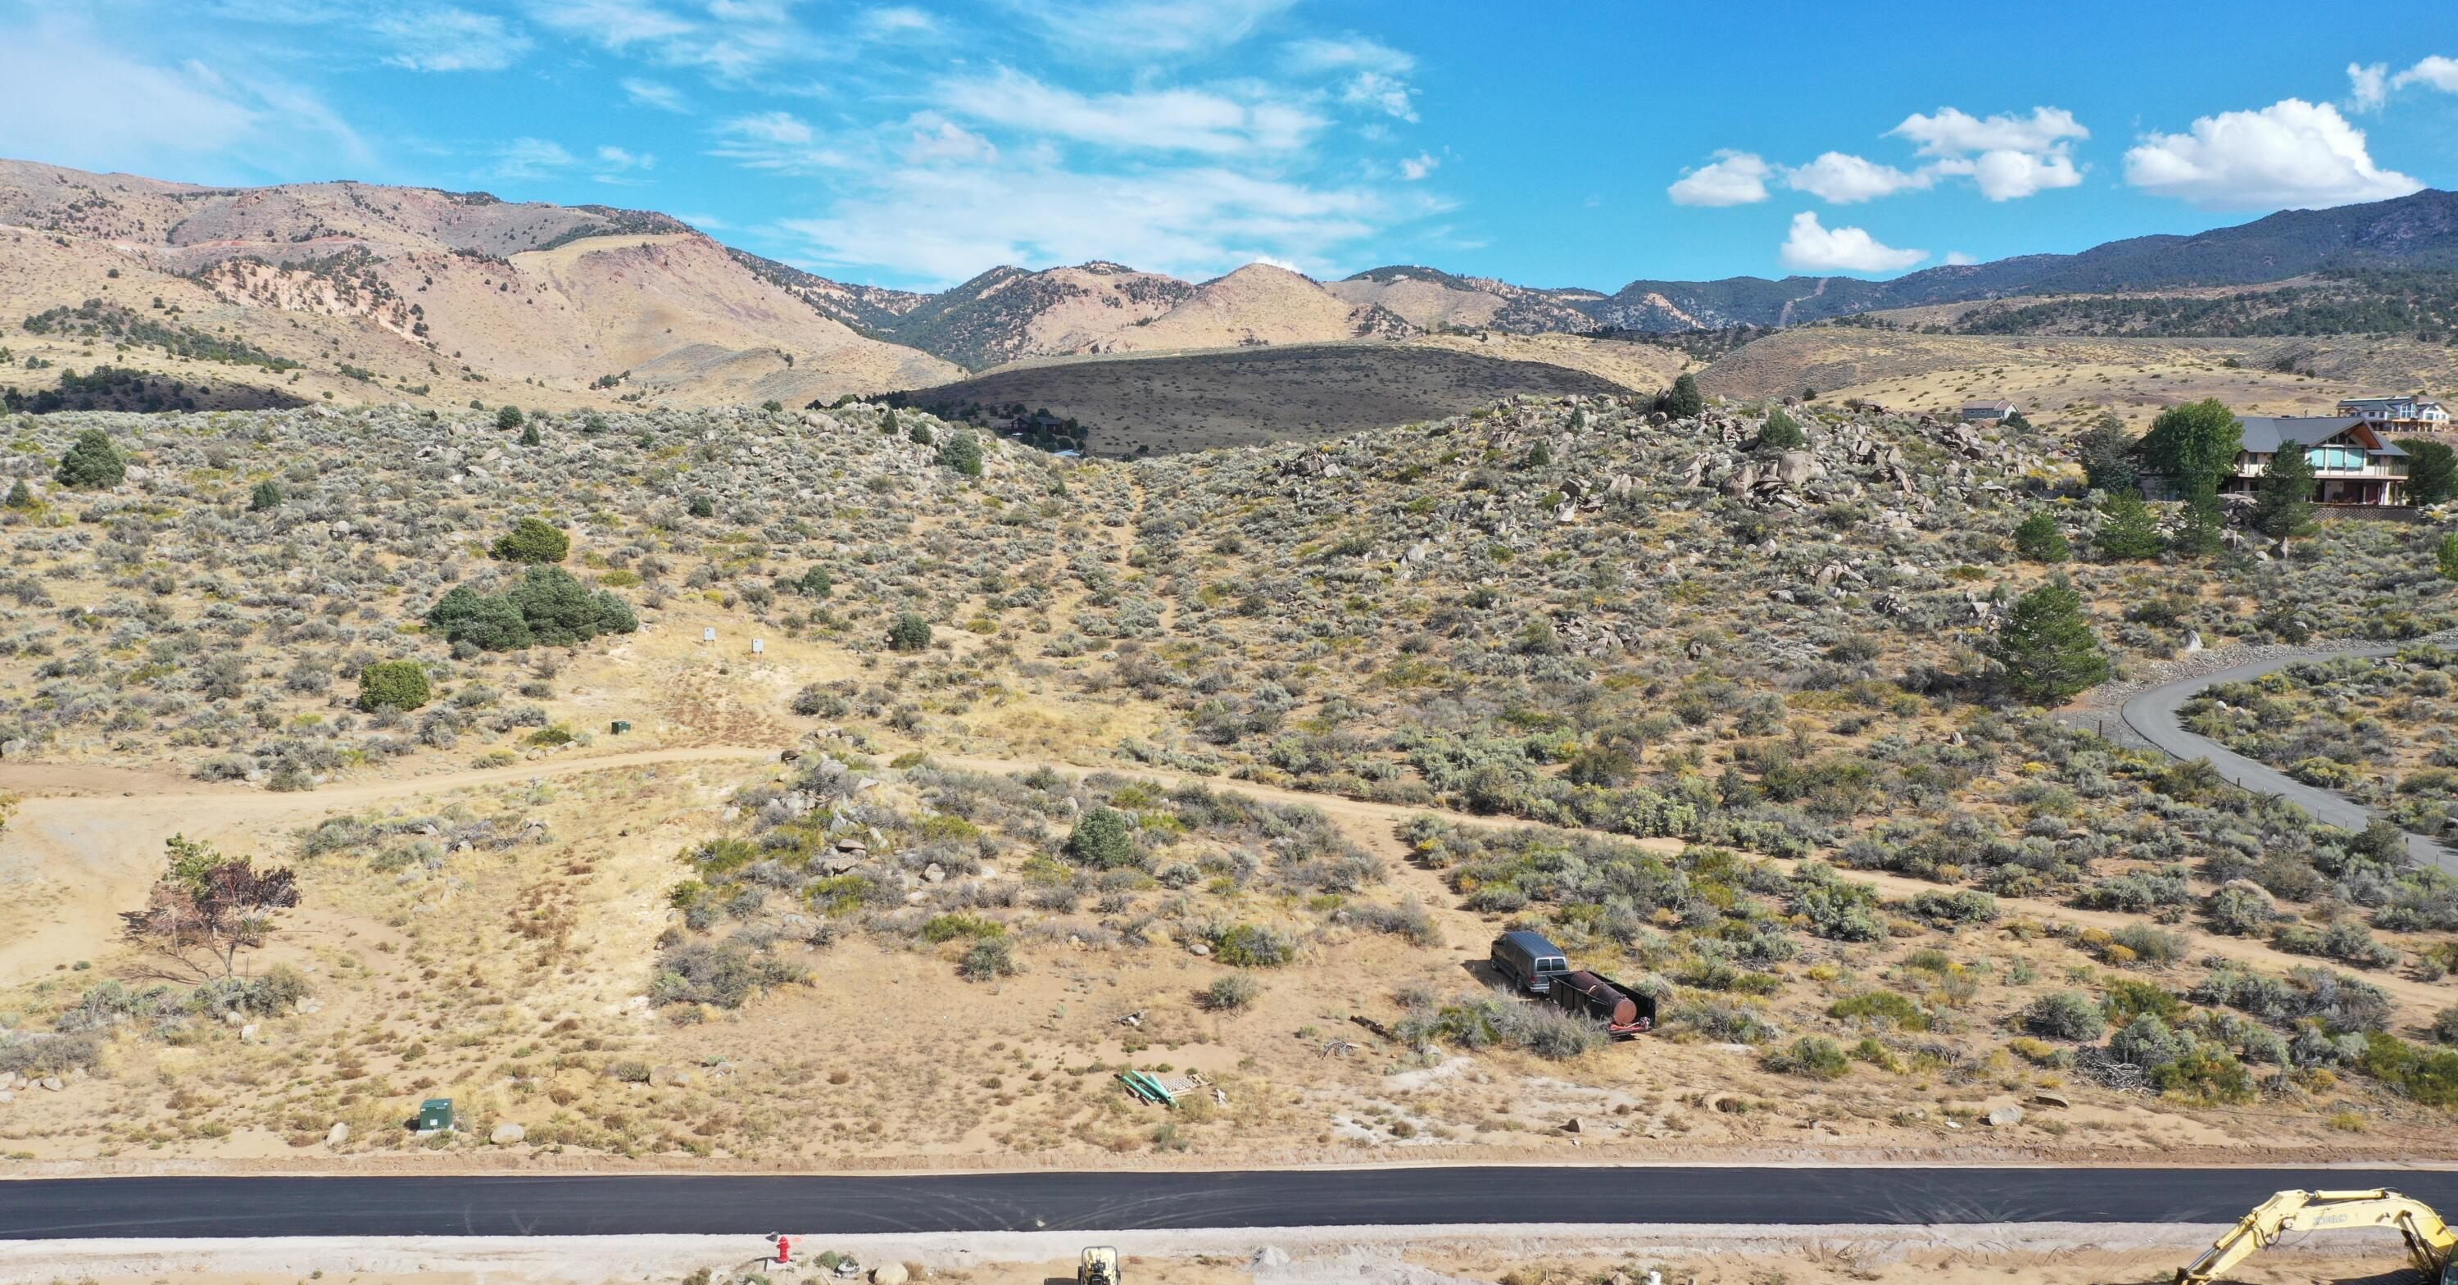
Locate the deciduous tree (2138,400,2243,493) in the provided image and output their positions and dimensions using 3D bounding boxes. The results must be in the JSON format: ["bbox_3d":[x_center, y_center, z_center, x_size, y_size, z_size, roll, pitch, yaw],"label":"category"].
[{"bbox_3d":[100.653,-20.299,200.000,9.903,10.049,9.407,0,5,0],"label":"deciduous tree"}]

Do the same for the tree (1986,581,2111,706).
[{"bbox_3d":[61.337,0.072,143.000,8.683,9.341,8.249,0,5,0],"label":"tree"}]

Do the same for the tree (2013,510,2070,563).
[{"bbox_3d":[77.243,-10.059,182.000,5.101,5.121,4.846,0,5,0],"label":"tree"}]

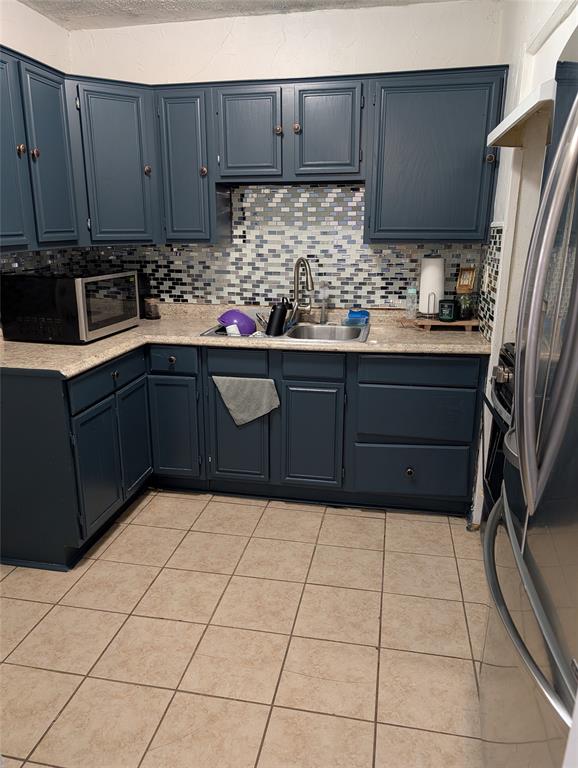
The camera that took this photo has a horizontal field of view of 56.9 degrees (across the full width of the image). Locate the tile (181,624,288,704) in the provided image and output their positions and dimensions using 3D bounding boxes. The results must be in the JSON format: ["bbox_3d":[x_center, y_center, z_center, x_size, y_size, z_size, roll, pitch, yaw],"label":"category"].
[{"bbox_3d":[-0.172,0.949,1.813,0.308,0.012,0.300,3,15,11],"label":"tile"}]

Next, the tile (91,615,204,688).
[{"bbox_3d":[-0.476,0.925,1.851,0.305,0.010,0.302,3,16,11],"label":"tile"}]

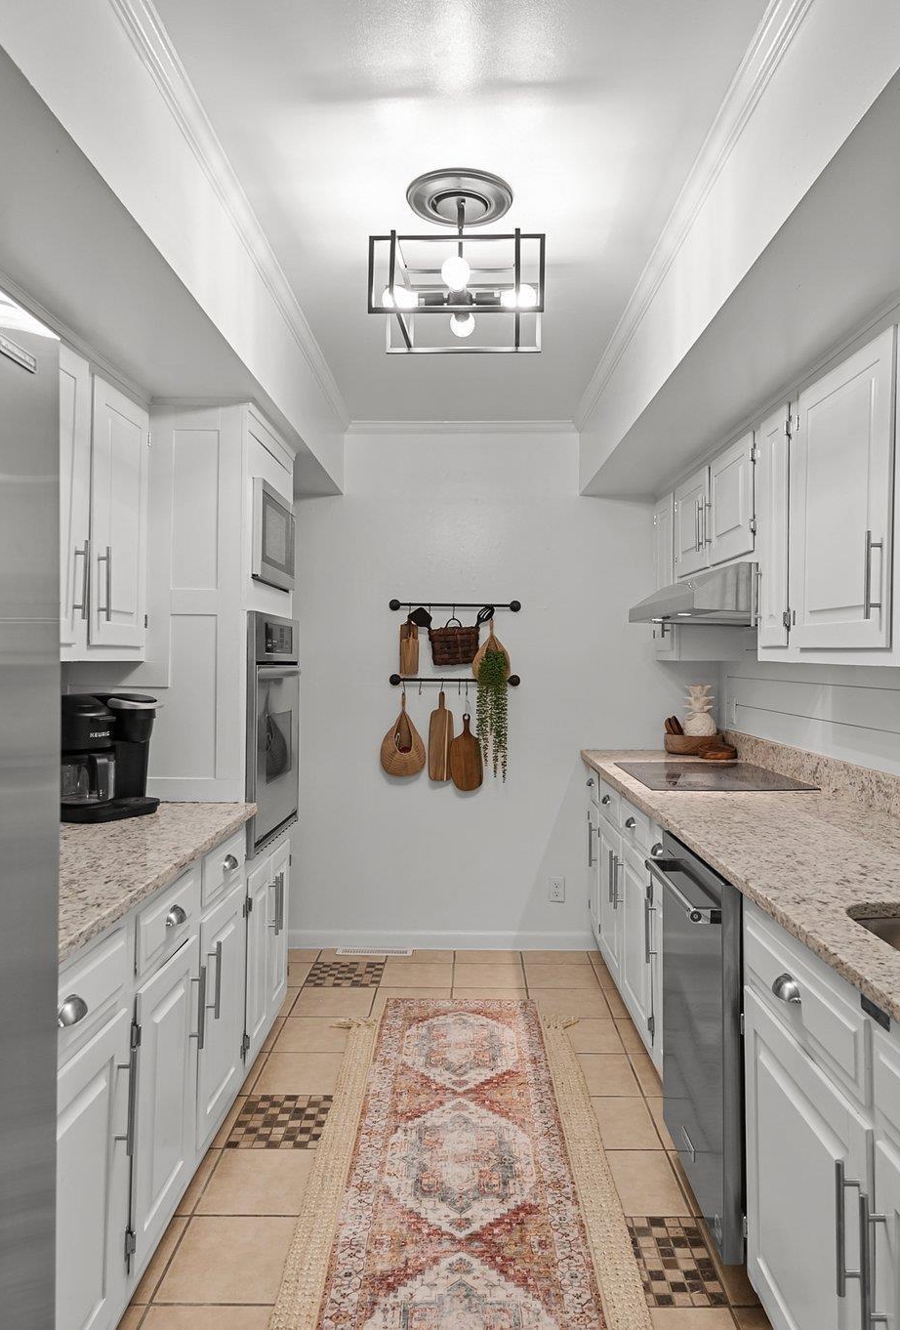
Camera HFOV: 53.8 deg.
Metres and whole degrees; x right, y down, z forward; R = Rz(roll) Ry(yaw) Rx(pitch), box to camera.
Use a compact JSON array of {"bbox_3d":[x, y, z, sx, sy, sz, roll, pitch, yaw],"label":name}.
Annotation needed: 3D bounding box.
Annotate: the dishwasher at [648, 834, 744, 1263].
[{"bbox_3d":[0.852,0.897,2.194,0.630,0.860,0.580,0,1,1],"label":"dishwasher"}]

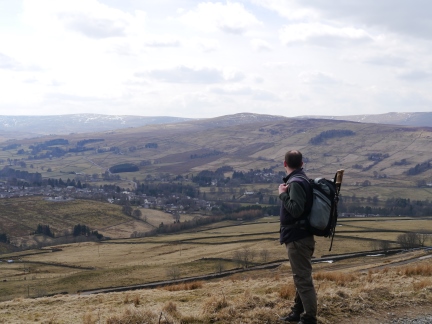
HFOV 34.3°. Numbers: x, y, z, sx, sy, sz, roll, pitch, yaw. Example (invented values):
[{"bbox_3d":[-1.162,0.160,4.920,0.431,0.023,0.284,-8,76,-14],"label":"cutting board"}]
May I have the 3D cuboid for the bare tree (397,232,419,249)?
[{"bbox_3d":[79.461,32.573,290.000,9.100,6.800,8.000,0,3,0],"label":"bare tree"}]

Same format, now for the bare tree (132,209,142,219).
[{"bbox_3d":[-95.471,62.634,850.000,12.000,12.000,11.500,0,3,0],"label":"bare tree"}]

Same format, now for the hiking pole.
[{"bbox_3d":[1.244,0.500,7.200,0.080,0.850,0.070,10,3,24],"label":"hiking pole"}]

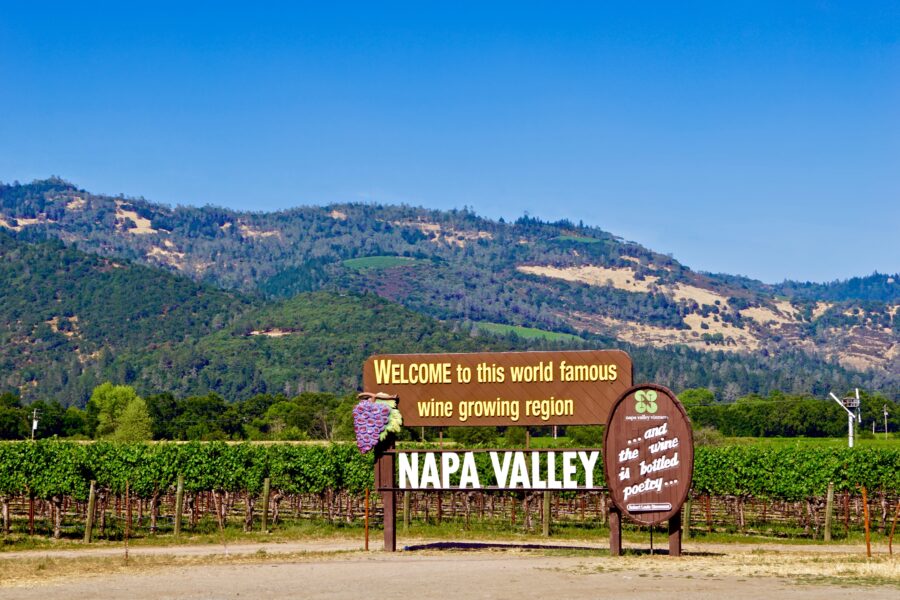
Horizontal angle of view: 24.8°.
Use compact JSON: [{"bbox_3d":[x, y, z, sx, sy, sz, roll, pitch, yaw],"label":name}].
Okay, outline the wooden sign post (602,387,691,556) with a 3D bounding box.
[{"bbox_3d":[4.190,3.574,43.085,1.916,3.583,0.400,-2,-4,17],"label":"wooden sign post"}]

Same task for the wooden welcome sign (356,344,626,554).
[{"bbox_3d":[0.957,3.092,42.000,5.572,4.065,0.350,-1,-4,14],"label":"wooden welcome sign"}]

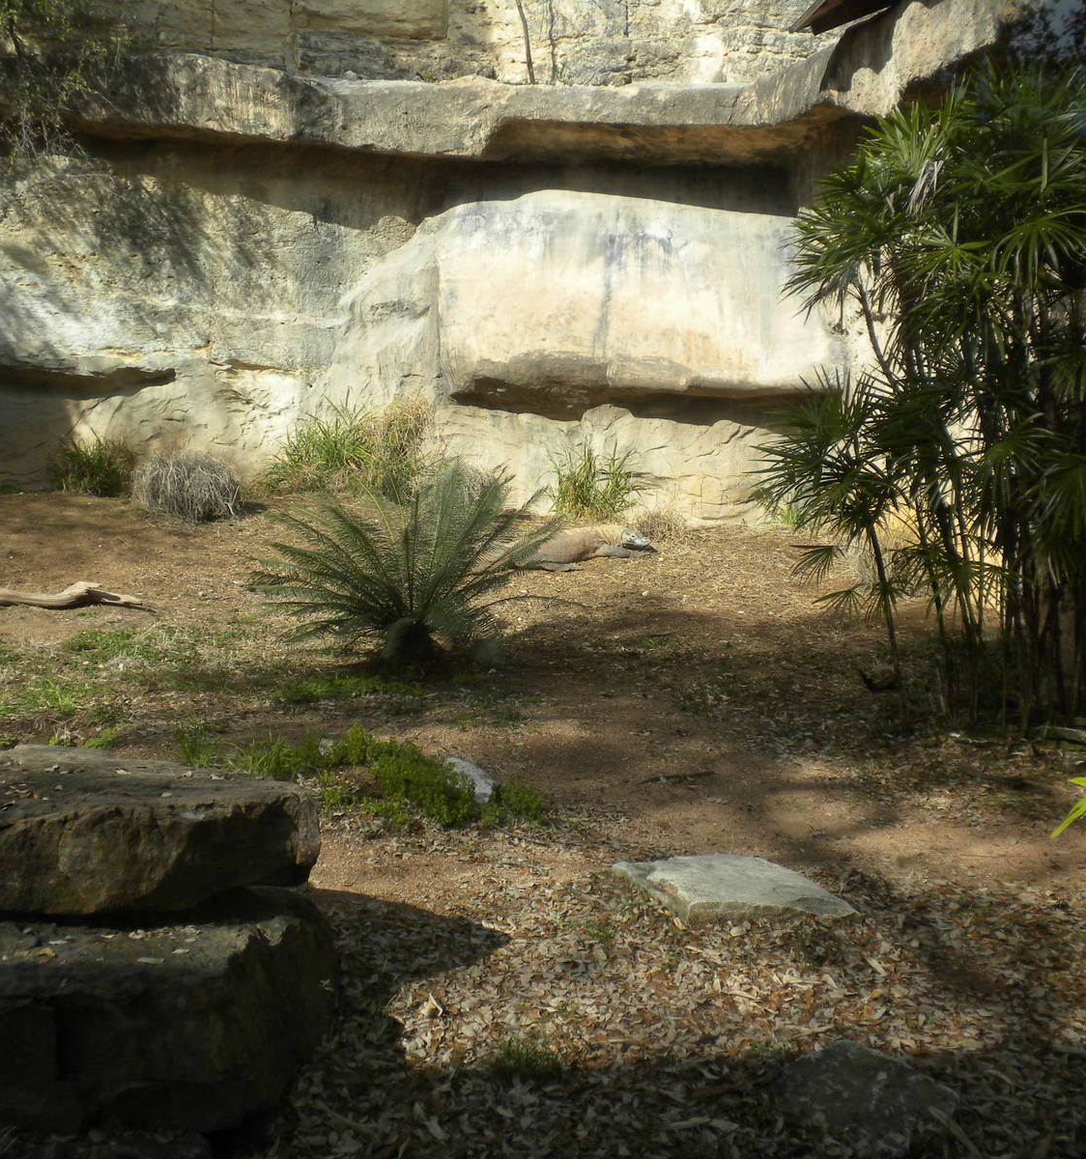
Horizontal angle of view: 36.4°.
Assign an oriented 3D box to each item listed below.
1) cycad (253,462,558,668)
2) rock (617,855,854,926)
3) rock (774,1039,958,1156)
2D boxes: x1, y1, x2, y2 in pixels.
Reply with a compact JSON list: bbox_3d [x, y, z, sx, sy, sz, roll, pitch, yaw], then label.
[{"bbox_3d":[-0.640,-0.101,7.888,1.480,0.960,1.400,0,6,0],"label":"cycad"},{"bbox_3d":[0.515,0.824,4.511,0.550,0.080,0.470,-1,6,-7],"label":"rock"},{"bbox_3d":[0.635,1.005,3.223,0.310,0.080,0.310,6,9,45],"label":"rock"}]

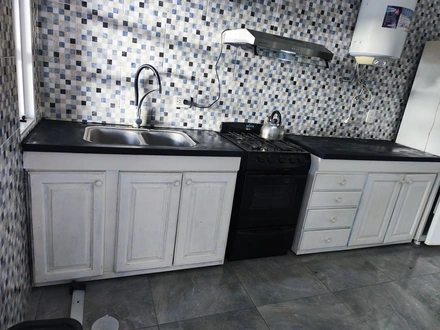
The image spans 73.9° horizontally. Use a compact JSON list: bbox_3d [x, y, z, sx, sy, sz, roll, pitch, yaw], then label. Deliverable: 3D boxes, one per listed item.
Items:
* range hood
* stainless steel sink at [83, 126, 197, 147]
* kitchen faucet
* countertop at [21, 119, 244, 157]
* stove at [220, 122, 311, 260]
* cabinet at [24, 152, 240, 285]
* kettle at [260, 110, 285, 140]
[{"bbox_3d":[0.390,-0.813,2.055,0.591,0.151,0.505,1,20,-22],"label":"range hood"},{"bbox_3d":[-0.526,-0.115,1.931,0.670,0.171,0.456,1,20,-22],"label":"stainless steel sink"},{"bbox_3d":[-0.490,-0.439,1.960,0.278,0.439,0.068,21,22,32],"label":"kitchen faucet"},{"bbox_3d":[-0.512,-0.176,1.923,1.211,0.038,0.559,1,20,-22],"label":"countertop"},{"bbox_3d":[0.280,0.199,2.377,0.519,0.953,0.536,1,20,-22],"label":"stove"},{"bbox_3d":[-0.576,0.237,2.059,1.206,0.840,0.563,1,20,-22],"label":"cabinet"},{"bbox_3d":[0.426,-0.331,2.353,0.200,0.218,0.210,-4,22,-33],"label":"kettle"}]

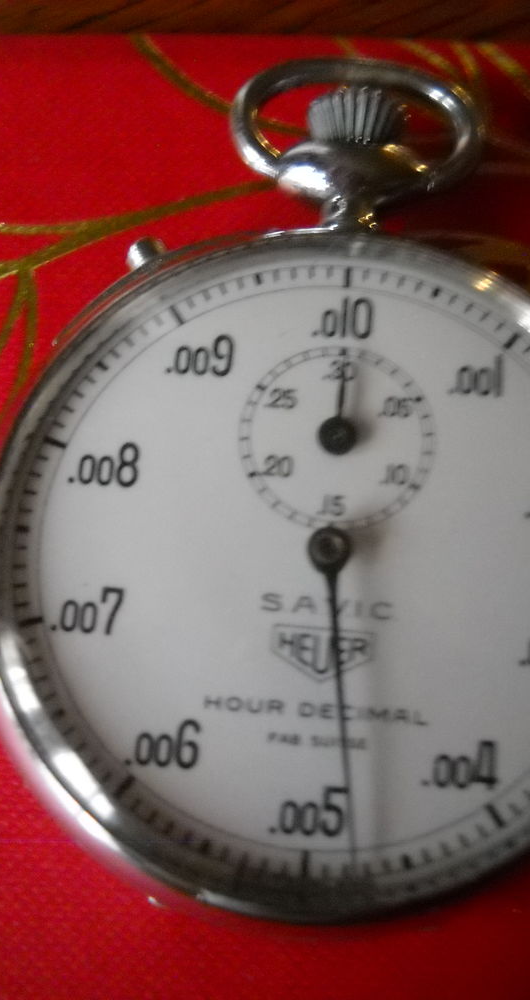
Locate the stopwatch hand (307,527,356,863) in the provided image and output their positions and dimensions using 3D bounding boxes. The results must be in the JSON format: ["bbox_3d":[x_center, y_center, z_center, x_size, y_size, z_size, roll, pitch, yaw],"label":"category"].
[{"bbox_3d":[0.005,0.013,0.083,0.003,0.001,0.024,-4,76,0],"label":"stopwatch hand"}]

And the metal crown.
[{"bbox_3d":[0.008,-0.030,0.100,0.008,0.008,0.006,4,76,2],"label":"metal crown"}]

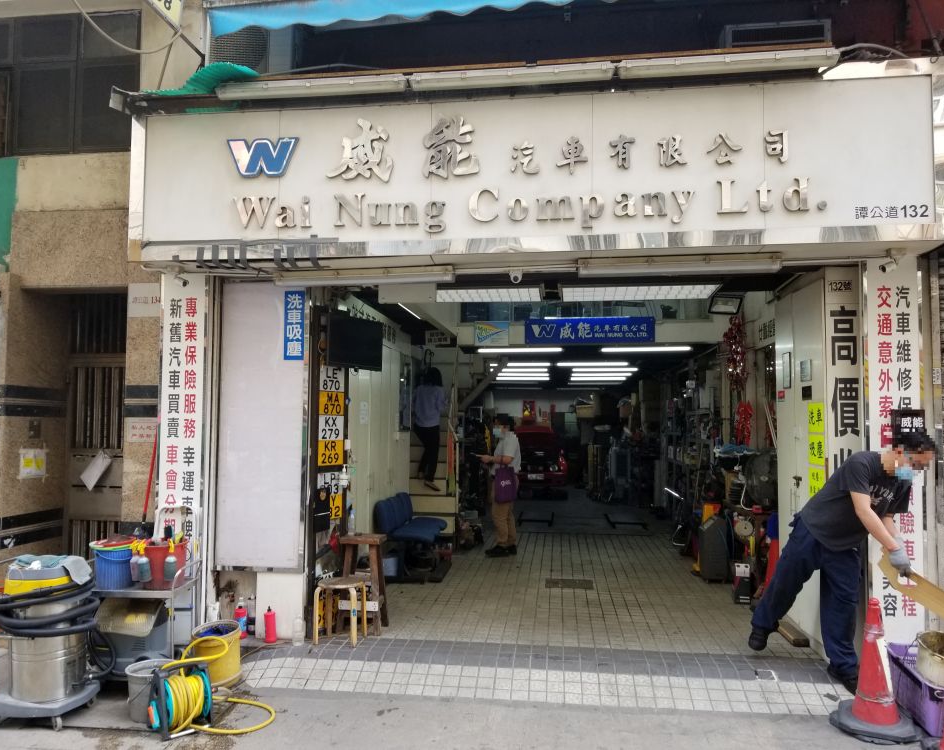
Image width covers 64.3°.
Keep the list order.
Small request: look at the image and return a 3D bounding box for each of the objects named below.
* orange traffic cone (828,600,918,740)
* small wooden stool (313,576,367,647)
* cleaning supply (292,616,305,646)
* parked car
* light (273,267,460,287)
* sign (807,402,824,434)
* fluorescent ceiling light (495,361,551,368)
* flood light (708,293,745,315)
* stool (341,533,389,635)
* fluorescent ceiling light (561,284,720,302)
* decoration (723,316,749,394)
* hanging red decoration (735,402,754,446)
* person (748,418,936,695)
[{"bbox_3d":[2.265,1.611,4.239,0.400,0.701,0.400,-2,-4,37],"label":"orange traffic cone"},{"bbox_3d":[-0.925,1.679,5.350,0.335,0.430,0.315,0,-4,6],"label":"small wooden stool"},{"bbox_3d":[-1.216,1.786,5.270,0.077,0.205,0.077,0,-4,6],"label":"cleaning supply"},{"bbox_3d":[1.418,1.879,17.117,1.650,1.440,4.100,0,-3,7],"label":"parked car"},{"bbox_3d":[-0.747,-0.686,5.230,1.270,0.100,0.110,0,-3,8],"label":"light"},{"bbox_3d":[2.413,0.301,5.255,0.010,0.210,0.300,0,-3,7],"label":"sign"},{"bbox_3d":[0.796,-0.178,12.996,1.200,0.090,0.100,0,-3,8],"label":"fluorescent ceiling light"},{"bbox_3d":[2.272,-0.638,6.707,0.280,0.090,0.230,0,-41,-4],"label":"flood light"},{"bbox_3d":[-0.825,1.569,5.662,0.340,0.685,0.320,0,-4,6],"label":"stool"},{"bbox_3d":[1.324,-0.689,5.978,1.200,0.090,0.610,0,-3,8],"label":"fluorescent ceiling light"},{"bbox_3d":[2.425,-0.189,6.912,0.230,0.760,0.190,0,-3,8],"label":"decoration"},{"bbox_3d":[2.757,0.491,7.600,0.140,0.470,0.200,0,-3,7],"label":"hanging red decoration"},{"bbox_3d":[2.273,1.135,4.620,1.080,1.600,0.550,-2,-4,35],"label":"person"}]

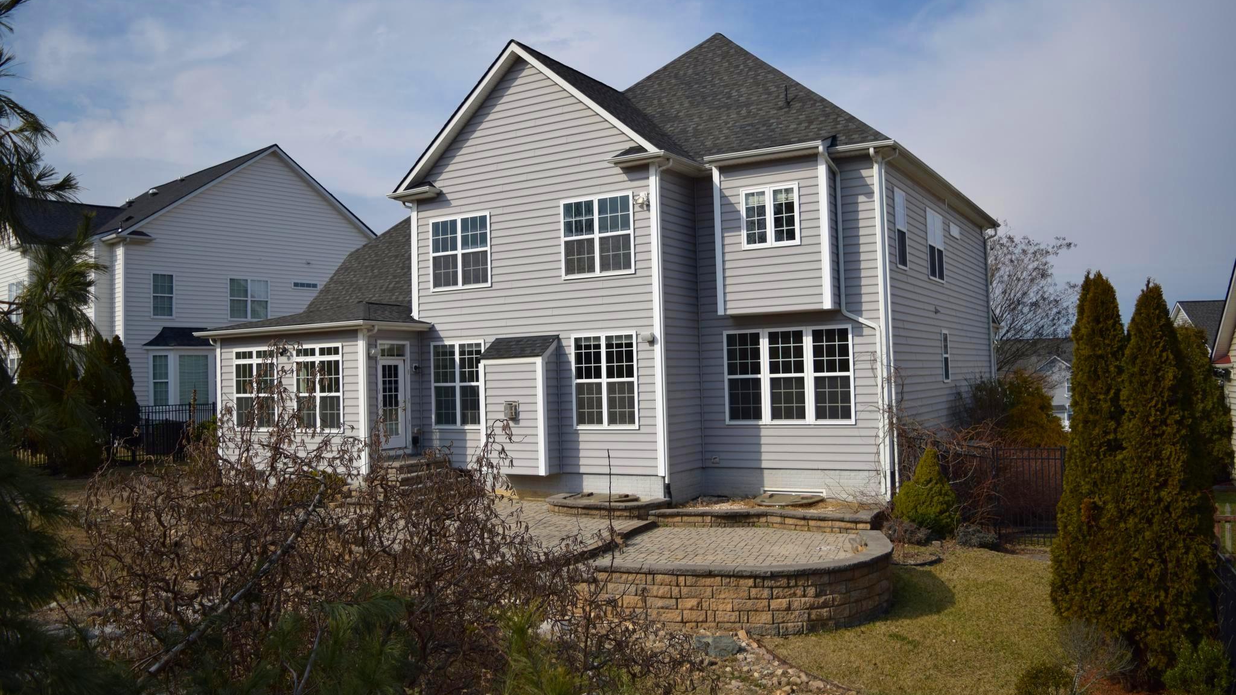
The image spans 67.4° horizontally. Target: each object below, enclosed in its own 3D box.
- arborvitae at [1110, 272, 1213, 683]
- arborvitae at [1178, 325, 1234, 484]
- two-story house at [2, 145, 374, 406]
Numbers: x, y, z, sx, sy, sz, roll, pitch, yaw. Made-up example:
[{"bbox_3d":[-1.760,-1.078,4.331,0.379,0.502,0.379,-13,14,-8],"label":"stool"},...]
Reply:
[{"bbox_3d":[5.958,1.470,10.150,1.070,4.379,1.070,-3,-2,30],"label":"arborvitae"},{"bbox_3d":[13.832,1.387,22.000,1.450,3.829,1.450,-3,-2,32],"label":"arborvitae"},{"bbox_3d":[-18.686,-1.985,40.574,13.500,11.700,14.000,-3,-3,41],"label":"two-story house"}]

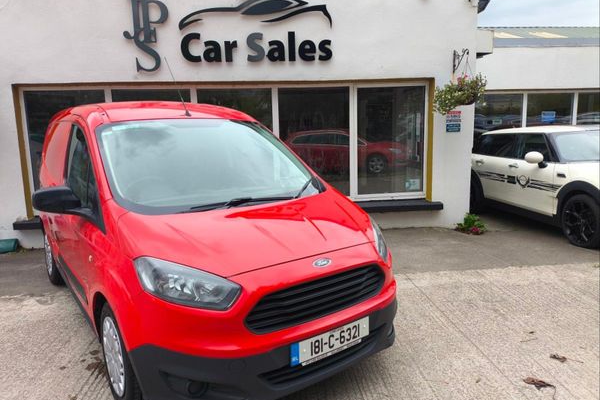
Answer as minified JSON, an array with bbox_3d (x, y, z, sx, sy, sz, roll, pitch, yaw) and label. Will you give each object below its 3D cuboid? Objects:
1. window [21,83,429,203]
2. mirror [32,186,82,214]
[{"bbox_3d":[-0.905,-0.761,6.236,5.680,1.750,0.100,-2,9,-6],"label":"window"},{"bbox_3d":[-1.462,-0.003,2.615,0.250,0.165,0.130,-7,11,-37],"label":"mirror"}]

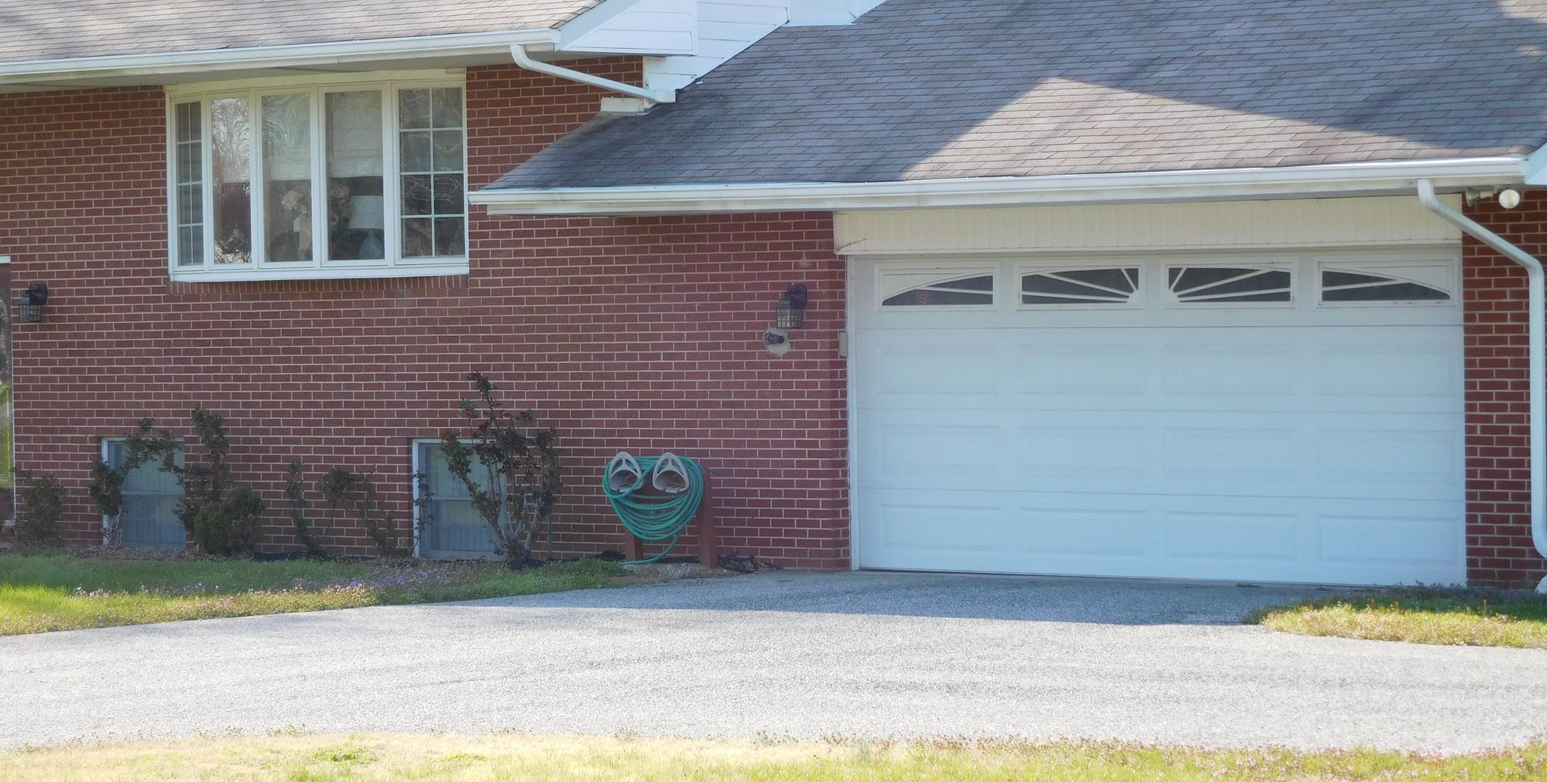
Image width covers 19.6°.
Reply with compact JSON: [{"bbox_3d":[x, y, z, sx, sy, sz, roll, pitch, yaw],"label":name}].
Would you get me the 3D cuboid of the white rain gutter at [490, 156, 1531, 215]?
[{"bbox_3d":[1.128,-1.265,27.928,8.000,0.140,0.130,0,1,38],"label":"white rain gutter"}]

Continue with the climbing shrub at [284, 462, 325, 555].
[{"bbox_3d":[-3.465,0.879,33.070,0.238,0.705,0.200,0,1,38],"label":"climbing shrub"}]

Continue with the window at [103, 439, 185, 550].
[{"bbox_3d":[-4.851,0.787,34.412,0.842,0.852,0.100,0,1,38],"label":"window"}]

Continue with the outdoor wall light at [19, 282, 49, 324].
[{"bbox_3d":[-5.768,-0.683,34.850,0.135,0.315,0.185,0,1,38],"label":"outdoor wall light"}]

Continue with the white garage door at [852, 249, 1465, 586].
[{"bbox_3d":[2.414,0.163,28.981,4.679,2.095,0.100,0,1,38],"label":"white garage door"}]

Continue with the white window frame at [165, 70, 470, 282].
[{"bbox_3d":[-3.493,-1.573,32.974,3.080,1.490,0.330,0,1,38],"label":"white window frame"}]

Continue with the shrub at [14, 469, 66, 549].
[{"bbox_3d":[-5.671,0.920,34.549,0.430,0.620,0.380,0,1,38],"label":"shrub"}]

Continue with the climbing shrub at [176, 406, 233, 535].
[{"bbox_3d":[-4.259,0.656,33.471,0.440,1.100,0.380,0,1,38],"label":"climbing shrub"}]

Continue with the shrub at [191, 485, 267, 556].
[{"bbox_3d":[-4.034,0.963,33.112,0.570,0.530,0.520,-1,1,0],"label":"shrub"}]

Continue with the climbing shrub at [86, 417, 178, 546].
[{"bbox_3d":[-4.898,0.688,34.130,0.688,0.972,0.280,0,1,38],"label":"climbing shrub"}]

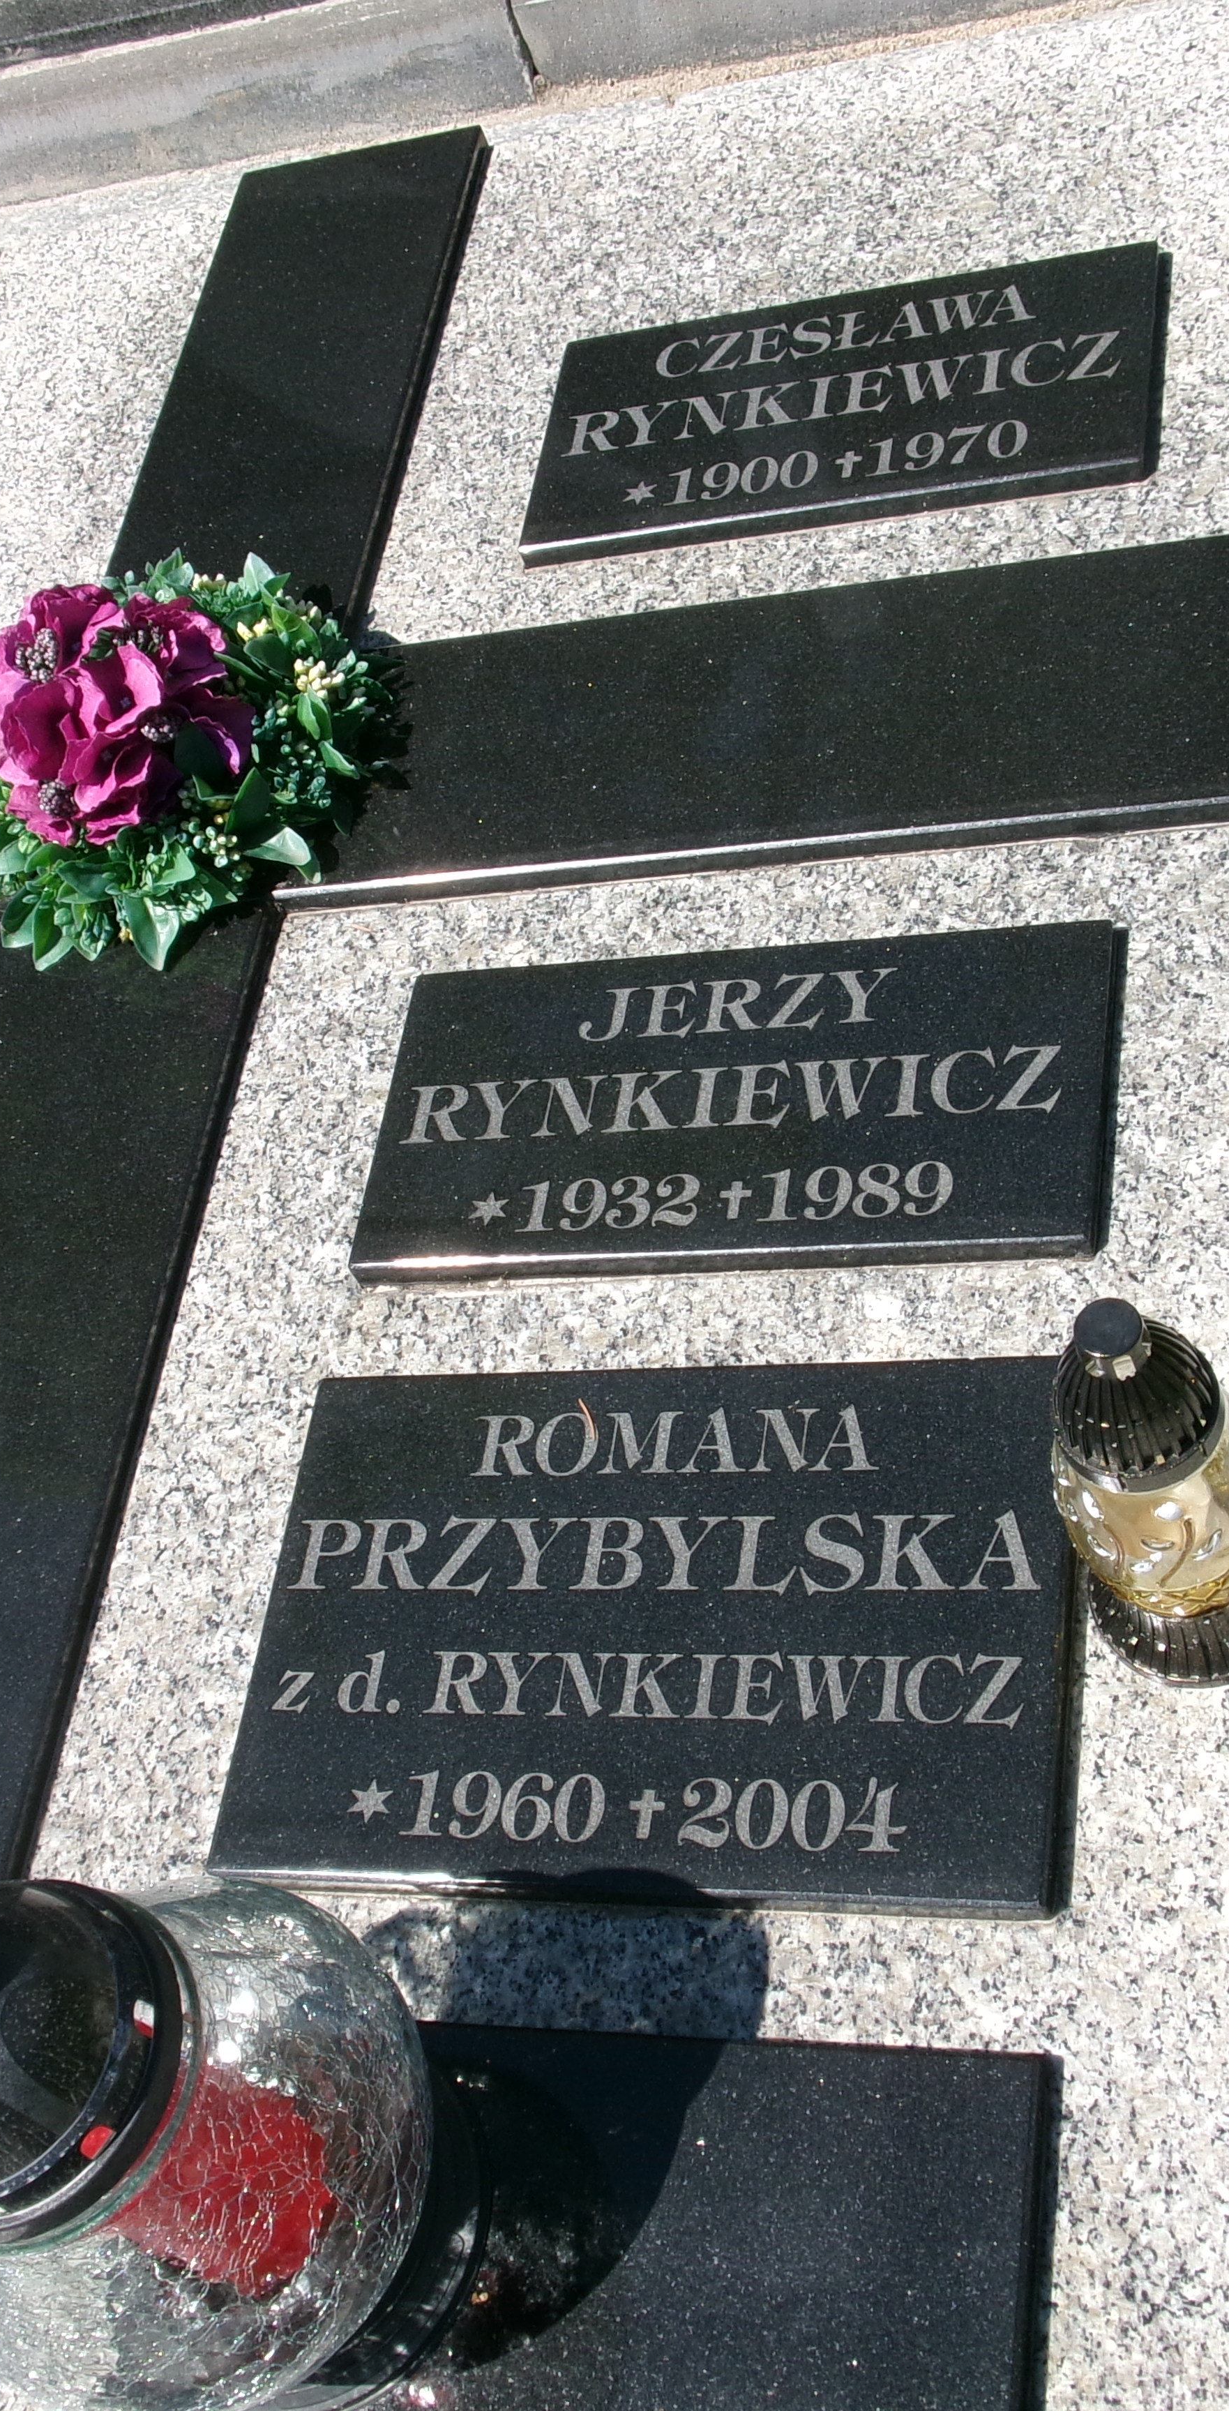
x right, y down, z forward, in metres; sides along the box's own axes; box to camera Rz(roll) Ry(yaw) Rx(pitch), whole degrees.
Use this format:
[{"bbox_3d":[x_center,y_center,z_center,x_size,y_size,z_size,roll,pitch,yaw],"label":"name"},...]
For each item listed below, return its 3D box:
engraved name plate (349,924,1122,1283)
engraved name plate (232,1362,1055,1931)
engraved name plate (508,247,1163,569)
[{"bbox_3d":[0.061,-0.051,1.365,0.399,0.019,0.195,-3,57,21],"label":"engraved name plate"},{"bbox_3d":[0.017,0.194,1.220,0.399,0.019,0.260,-3,57,20],"label":"engraved name plate"},{"bbox_3d":[0.140,-0.499,1.631,0.399,0.019,0.195,-3,57,21],"label":"engraved name plate"}]

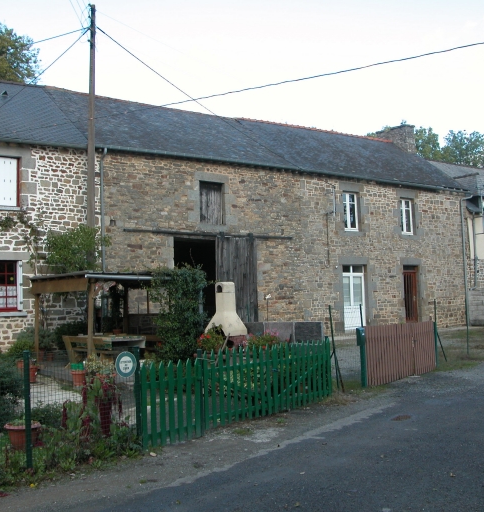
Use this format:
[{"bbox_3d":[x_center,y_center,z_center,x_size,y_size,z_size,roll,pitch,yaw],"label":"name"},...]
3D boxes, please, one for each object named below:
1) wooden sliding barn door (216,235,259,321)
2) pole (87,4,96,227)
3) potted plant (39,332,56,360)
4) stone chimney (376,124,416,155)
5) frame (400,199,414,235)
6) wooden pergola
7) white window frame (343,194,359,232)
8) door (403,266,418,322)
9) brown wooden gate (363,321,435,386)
[{"bbox_3d":[-0.108,1.027,21.627,1.557,3.343,0.100,1,-5,-33],"label":"wooden sliding barn door"},{"bbox_3d":[-3.865,-2.008,17.700,0.200,9.090,0.200,2,-4,-36],"label":"pole"},{"bbox_3d":[-4.903,2.282,17.390,0.380,0.710,0.380,1,-5,-33],"label":"potted plant"},{"bbox_3d":[7.023,-5.144,31.382,0.720,1.280,1.650,2,-5,-37],"label":"stone chimney"},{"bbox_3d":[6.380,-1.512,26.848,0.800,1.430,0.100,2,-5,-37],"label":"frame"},{"bbox_3d":[-2.784,1.447,15.124,2.650,2.070,3.208,1,-5,-36],"label":"wooden pergola"},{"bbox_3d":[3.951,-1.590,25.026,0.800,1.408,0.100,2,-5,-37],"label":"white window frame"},{"bbox_3d":[6.522,1.563,26.669,0.930,2.335,0.080,2,-5,-37],"label":"door"},{"bbox_3d":[3.513,2.033,15.023,0.080,1.140,3.846,-4,-5,35],"label":"brown wooden gate"}]

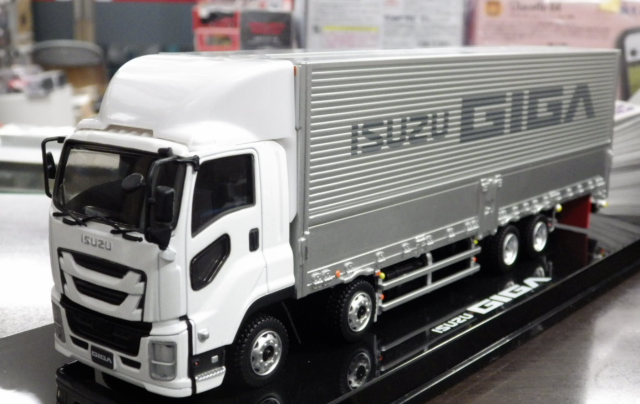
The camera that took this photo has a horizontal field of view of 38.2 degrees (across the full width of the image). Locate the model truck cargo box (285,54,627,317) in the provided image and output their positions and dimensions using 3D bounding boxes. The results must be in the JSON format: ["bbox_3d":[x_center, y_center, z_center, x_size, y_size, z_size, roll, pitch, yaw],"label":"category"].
[{"bbox_3d":[0.044,-0.026,0.360,0.057,0.065,0.235,10,14,37],"label":"model truck cargo box"}]

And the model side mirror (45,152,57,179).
[{"bbox_3d":[-0.075,-0.010,0.259,0.002,0.007,0.004,-7,14,-34],"label":"model side mirror"}]

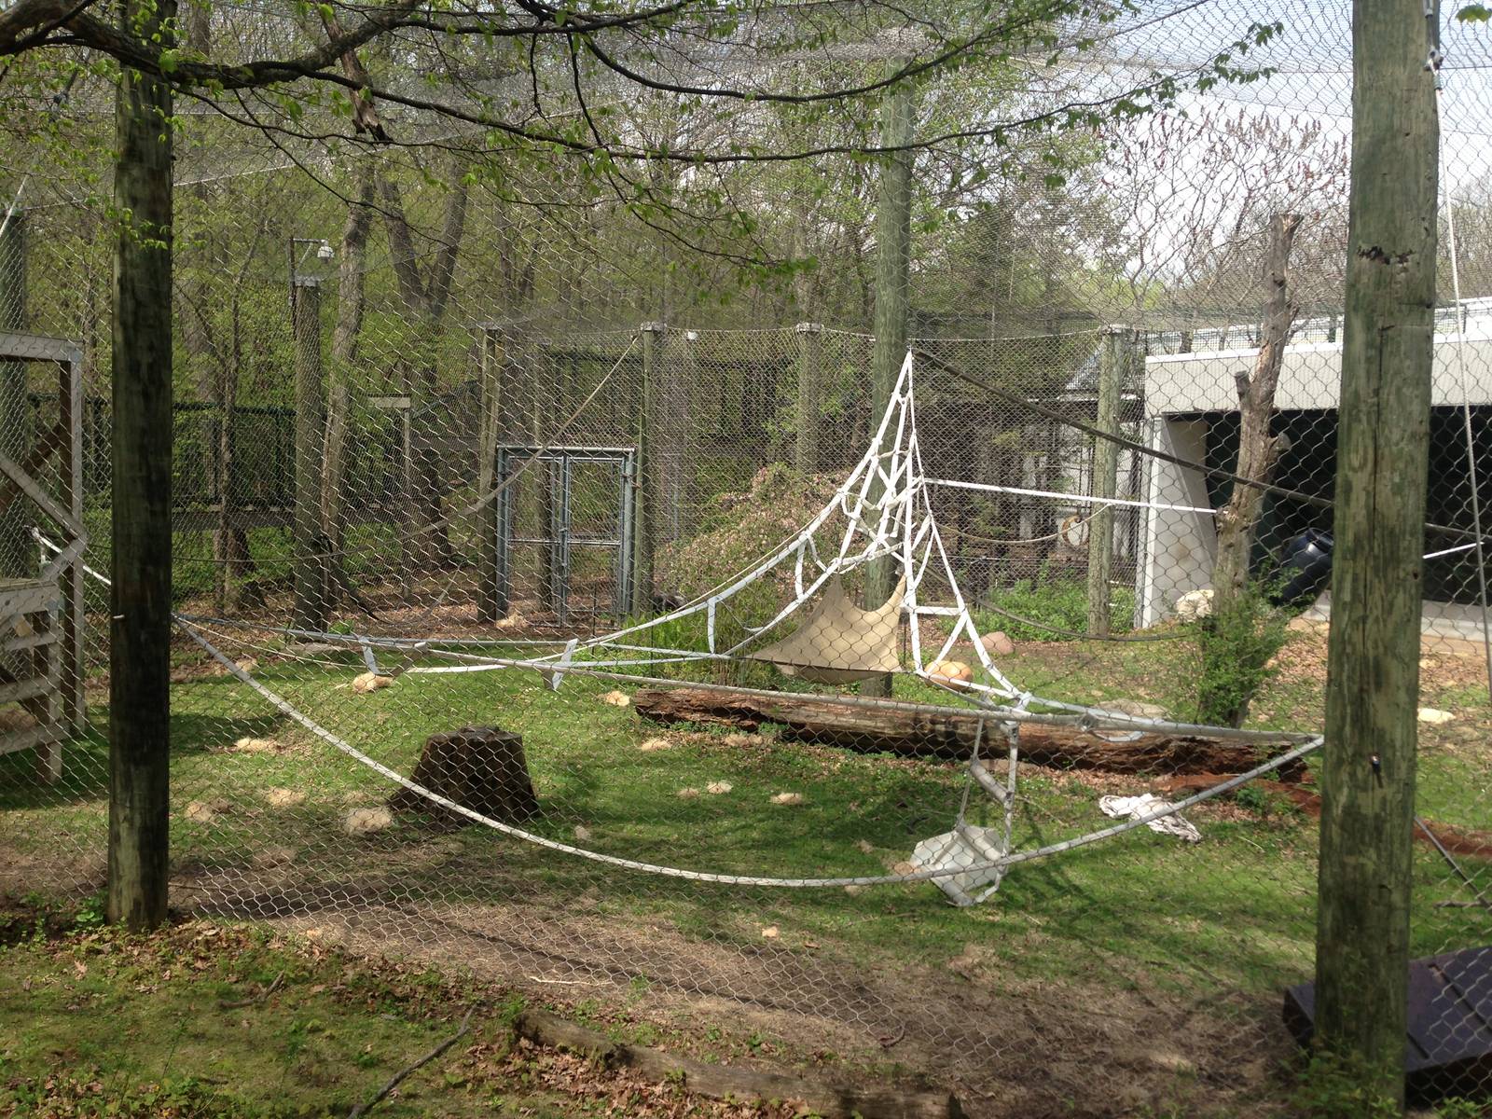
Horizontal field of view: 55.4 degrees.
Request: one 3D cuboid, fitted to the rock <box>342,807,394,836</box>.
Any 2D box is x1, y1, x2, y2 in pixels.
[{"bbox_3d":[-2.021,1.390,7.666,0.260,0.110,0.210,0,4,-15],"label":"rock"}]

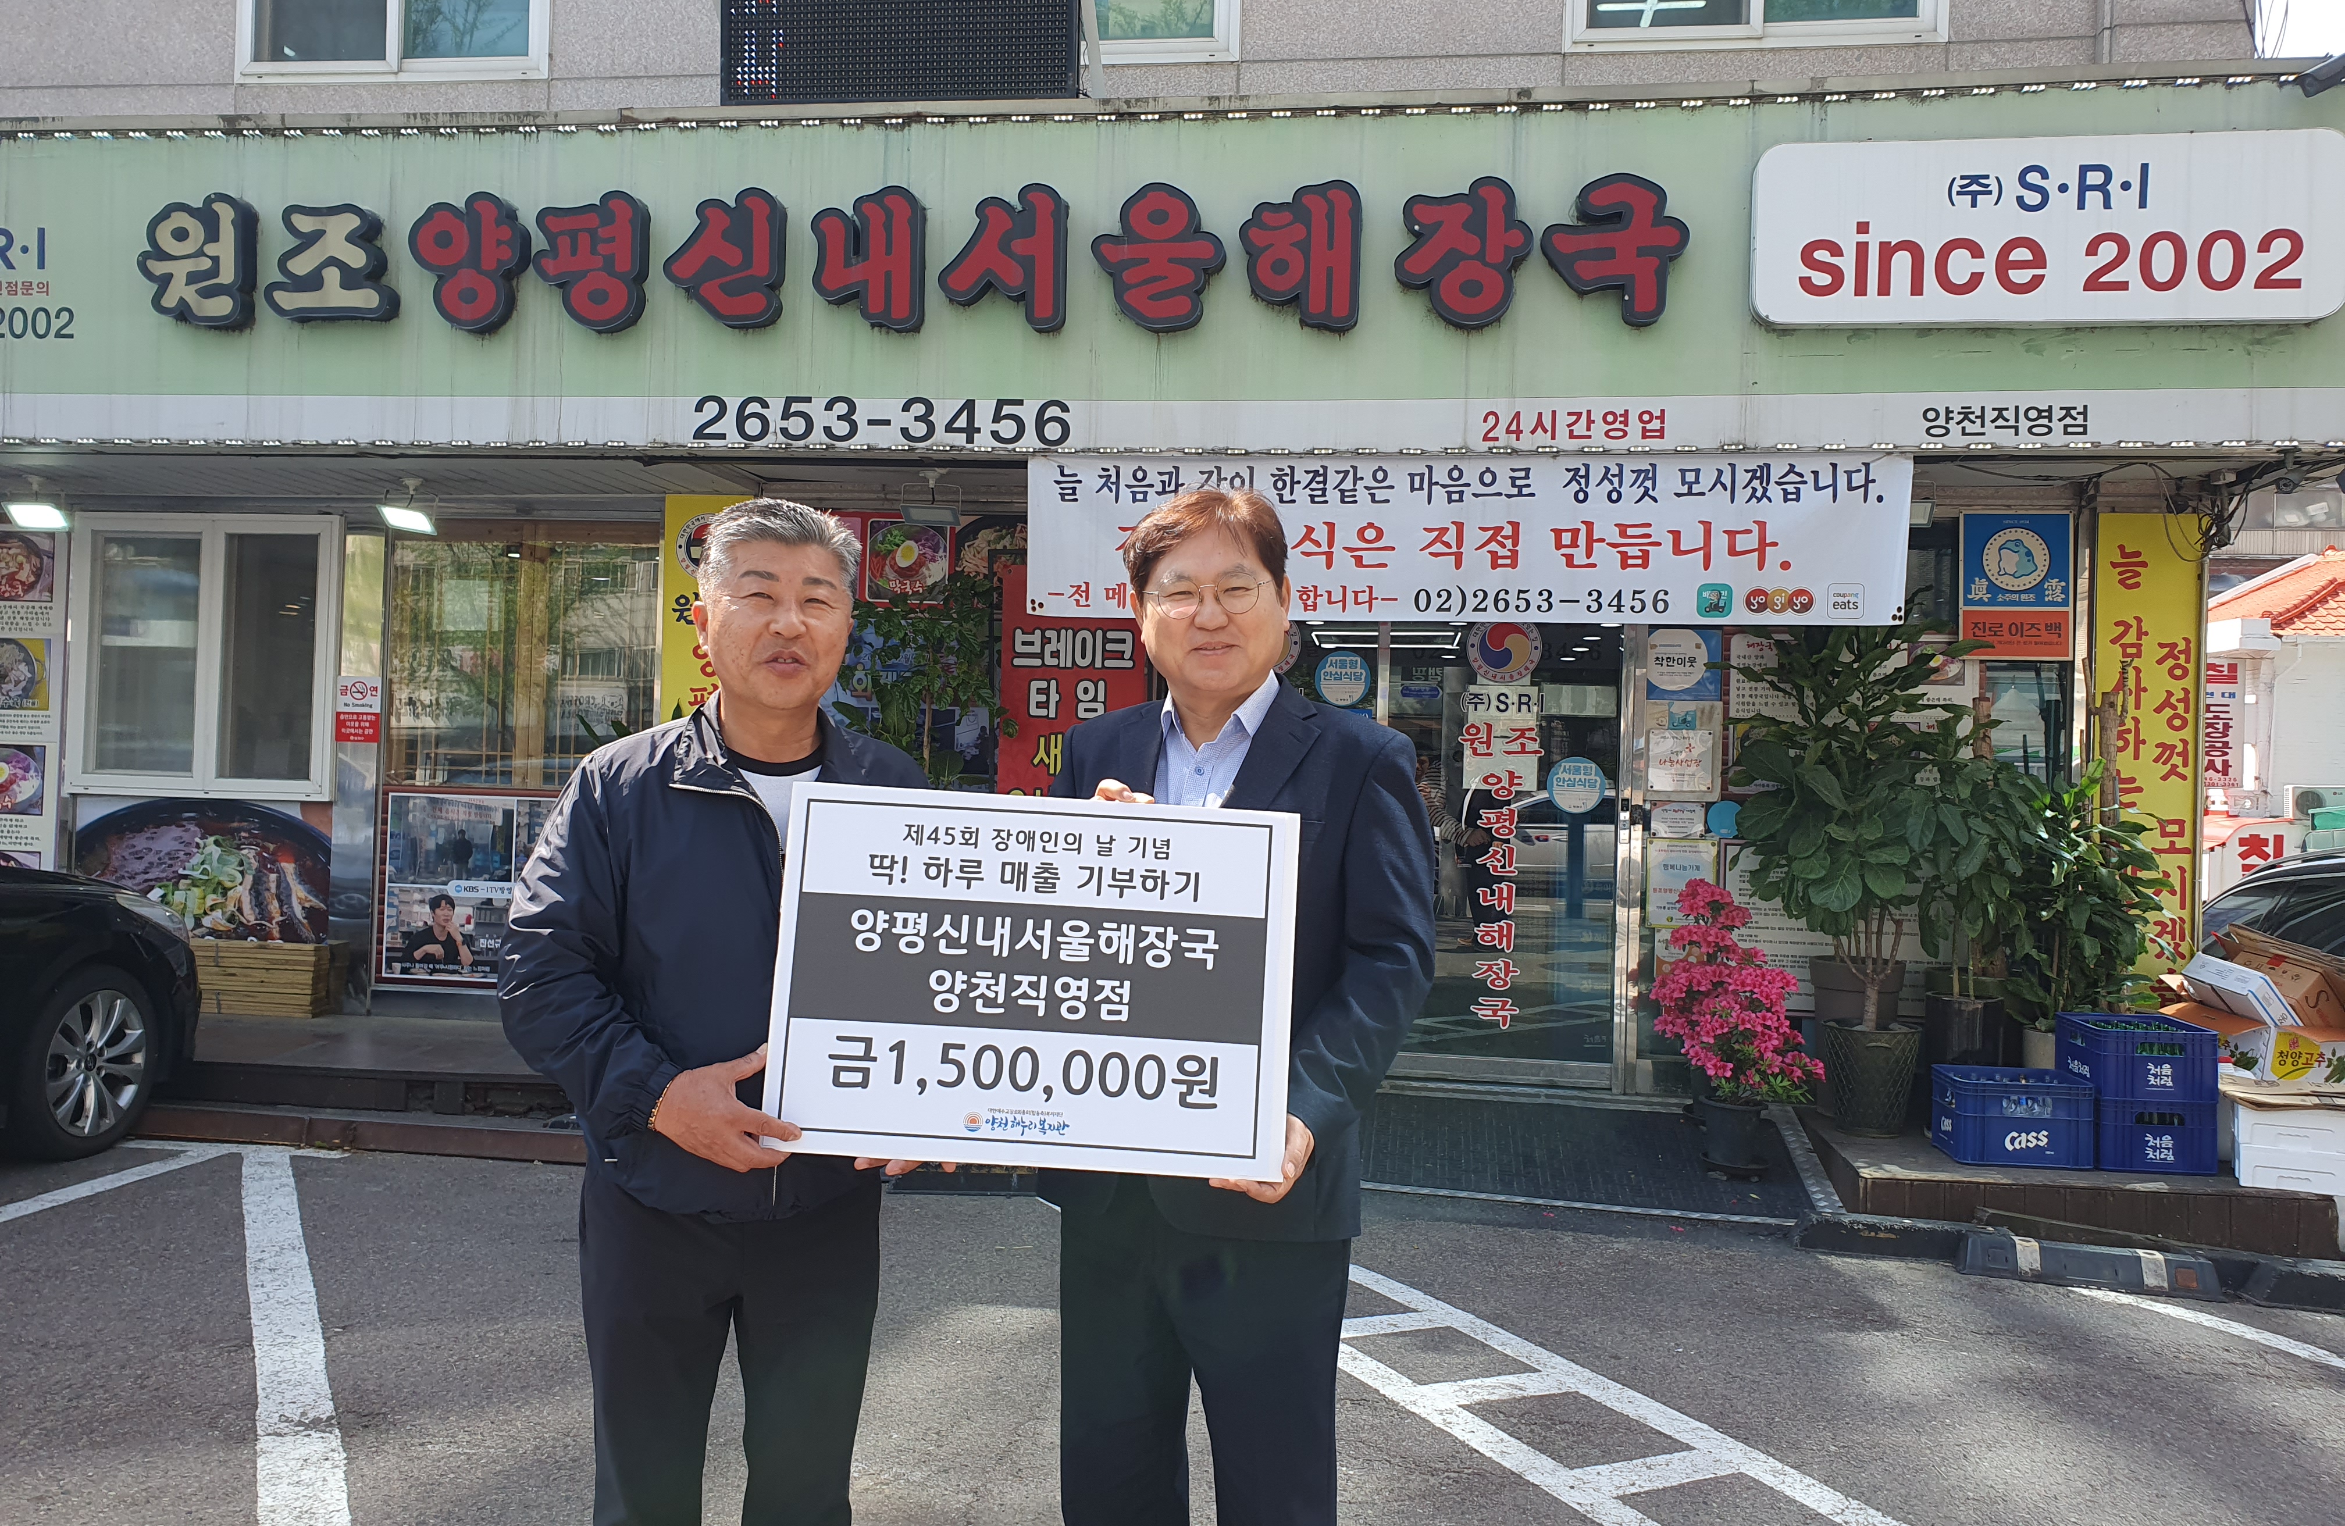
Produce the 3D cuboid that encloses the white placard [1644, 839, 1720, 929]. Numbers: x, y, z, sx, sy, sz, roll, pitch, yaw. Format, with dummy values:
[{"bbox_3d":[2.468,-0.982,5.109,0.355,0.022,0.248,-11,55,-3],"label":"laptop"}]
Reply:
[{"bbox_3d":[2.069,0.491,7.130,0.270,0.360,0.020,1,0,8],"label":"white placard"}]

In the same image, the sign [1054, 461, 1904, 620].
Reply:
[{"bbox_3d":[0.992,-0.786,6.208,3.055,0.572,0.020,2,-1,8],"label":"sign"}]

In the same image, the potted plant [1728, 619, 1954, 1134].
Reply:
[{"bbox_3d":[2.532,0.417,6.672,0.780,1.925,0.700,1,0,8],"label":"potted plant"}]

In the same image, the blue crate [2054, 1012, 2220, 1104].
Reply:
[{"bbox_3d":[3.360,1.023,6.146,0.368,0.240,0.438,1,0,9],"label":"blue crate"}]

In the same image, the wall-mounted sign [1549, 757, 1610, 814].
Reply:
[{"bbox_3d":[1.663,0.092,7.220,0.235,0.230,0.010,1,0,8],"label":"wall-mounted sign"}]

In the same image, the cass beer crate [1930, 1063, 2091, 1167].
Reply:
[{"bbox_3d":[3.003,1.269,6.316,0.443,0.288,0.350,2,-1,8],"label":"cass beer crate"}]

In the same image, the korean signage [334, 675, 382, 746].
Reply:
[{"bbox_3d":[-3.695,-0.237,8.000,0.205,0.300,0.012,2,-1,8],"label":"korean signage"}]

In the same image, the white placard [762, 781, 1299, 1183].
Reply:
[{"bbox_3d":[-0.160,0.250,2.035,0.594,0.420,0.015,3,-6,2],"label":"white placard"}]

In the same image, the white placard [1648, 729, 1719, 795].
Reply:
[{"bbox_3d":[2.065,-0.005,7.130,0.255,0.255,0.020,1,0,8],"label":"white placard"}]

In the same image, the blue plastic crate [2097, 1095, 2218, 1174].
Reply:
[{"bbox_3d":[3.354,1.257,6.144,0.368,0.240,0.438,1,0,9],"label":"blue plastic crate"}]

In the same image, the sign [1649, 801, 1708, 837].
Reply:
[{"bbox_3d":[2.066,0.235,7.186,0.218,0.142,0.015,2,-1,8],"label":"sign"}]

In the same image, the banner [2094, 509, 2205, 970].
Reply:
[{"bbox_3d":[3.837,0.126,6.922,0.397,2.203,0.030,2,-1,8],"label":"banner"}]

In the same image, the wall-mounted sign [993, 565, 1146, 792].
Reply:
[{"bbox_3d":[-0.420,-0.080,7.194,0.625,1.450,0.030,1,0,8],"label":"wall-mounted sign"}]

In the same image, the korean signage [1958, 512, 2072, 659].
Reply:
[{"bbox_3d":[3.353,-0.702,6.991,0.422,0.593,0.040,2,-1,8],"label":"korean signage"}]

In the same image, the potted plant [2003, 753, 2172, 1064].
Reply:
[{"bbox_3d":[3.396,0.697,6.574,0.570,1.401,0.540,1,0,8],"label":"potted plant"}]

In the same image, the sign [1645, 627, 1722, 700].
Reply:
[{"bbox_3d":[2.071,-0.397,7.130,0.300,0.295,0.020,1,0,8],"label":"sign"}]

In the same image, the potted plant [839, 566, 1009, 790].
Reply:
[{"bbox_3d":[-1.016,0.222,6.992,0.720,2.024,0.660,1,0,8],"label":"potted plant"}]

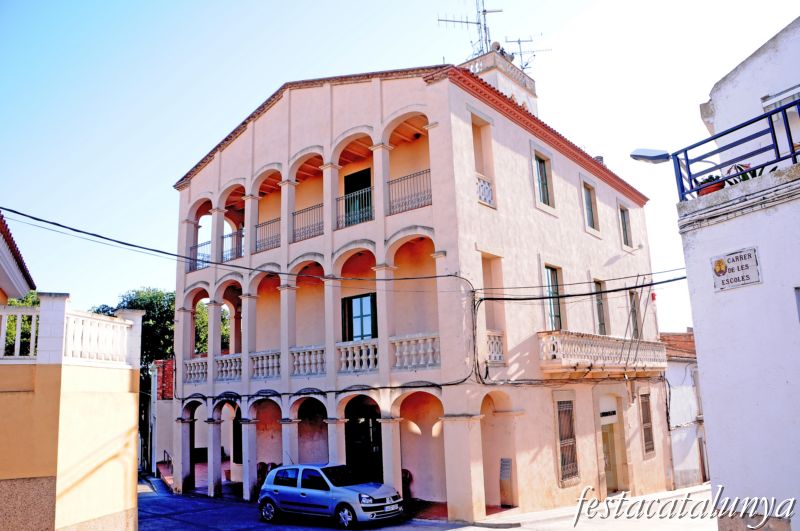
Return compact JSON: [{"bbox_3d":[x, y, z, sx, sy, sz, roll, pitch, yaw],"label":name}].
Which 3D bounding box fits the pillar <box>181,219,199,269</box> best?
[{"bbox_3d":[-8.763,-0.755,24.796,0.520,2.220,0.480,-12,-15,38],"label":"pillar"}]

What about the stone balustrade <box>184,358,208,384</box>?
[{"bbox_3d":[-7.750,4.033,22.860,1.570,0.942,0.220,-12,-16,38],"label":"stone balustrade"}]

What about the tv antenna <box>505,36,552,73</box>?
[{"bbox_3d":[5.427,-8.889,25.300,1.750,1.400,0.900,-1,-12,-6],"label":"tv antenna"}]

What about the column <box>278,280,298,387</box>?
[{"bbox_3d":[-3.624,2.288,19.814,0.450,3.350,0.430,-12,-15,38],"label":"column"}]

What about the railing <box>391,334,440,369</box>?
[{"bbox_3d":[0.471,2.329,15.966,1.689,0.845,0.210,-12,-15,38],"label":"railing"}]

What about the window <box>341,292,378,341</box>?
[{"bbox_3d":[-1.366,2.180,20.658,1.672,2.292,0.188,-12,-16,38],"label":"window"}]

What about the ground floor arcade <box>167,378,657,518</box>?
[{"bbox_3d":[1.655,6.819,25.059,13.600,3.900,16.200,-12,-15,38],"label":"ground floor arcade"}]

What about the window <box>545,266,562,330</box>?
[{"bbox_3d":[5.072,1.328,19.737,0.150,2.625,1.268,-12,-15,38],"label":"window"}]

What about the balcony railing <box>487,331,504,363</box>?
[{"bbox_3d":[2.567,2.267,16.536,0.220,0.903,0.903,-12,-16,38],"label":"balcony railing"}]

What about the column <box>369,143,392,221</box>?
[{"bbox_3d":[-0.515,-2.417,17.643,0.540,2.303,0.398,-12,-15,38],"label":"column"}]

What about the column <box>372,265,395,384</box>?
[{"bbox_3d":[-0.363,1.535,16.807,0.540,3.067,0.398,-12,-15,38],"label":"column"}]

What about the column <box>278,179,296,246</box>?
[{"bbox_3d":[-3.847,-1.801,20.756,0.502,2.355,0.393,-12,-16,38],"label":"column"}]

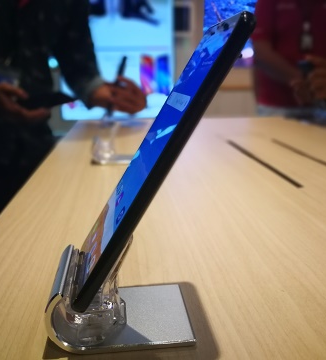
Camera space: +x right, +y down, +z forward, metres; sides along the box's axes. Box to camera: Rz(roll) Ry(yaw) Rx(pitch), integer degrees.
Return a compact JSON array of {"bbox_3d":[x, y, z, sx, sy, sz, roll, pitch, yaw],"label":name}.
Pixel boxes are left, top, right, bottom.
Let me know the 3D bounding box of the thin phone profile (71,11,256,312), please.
[{"bbox_3d":[-0.006,-0.012,0.205,0.008,0.157,0.073,28,11,-13],"label":"thin phone profile"}]

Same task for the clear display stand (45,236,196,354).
[{"bbox_3d":[-0.024,0.059,0.224,0.079,0.055,0.057,-2,17,-6],"label":"clear display stand"}]

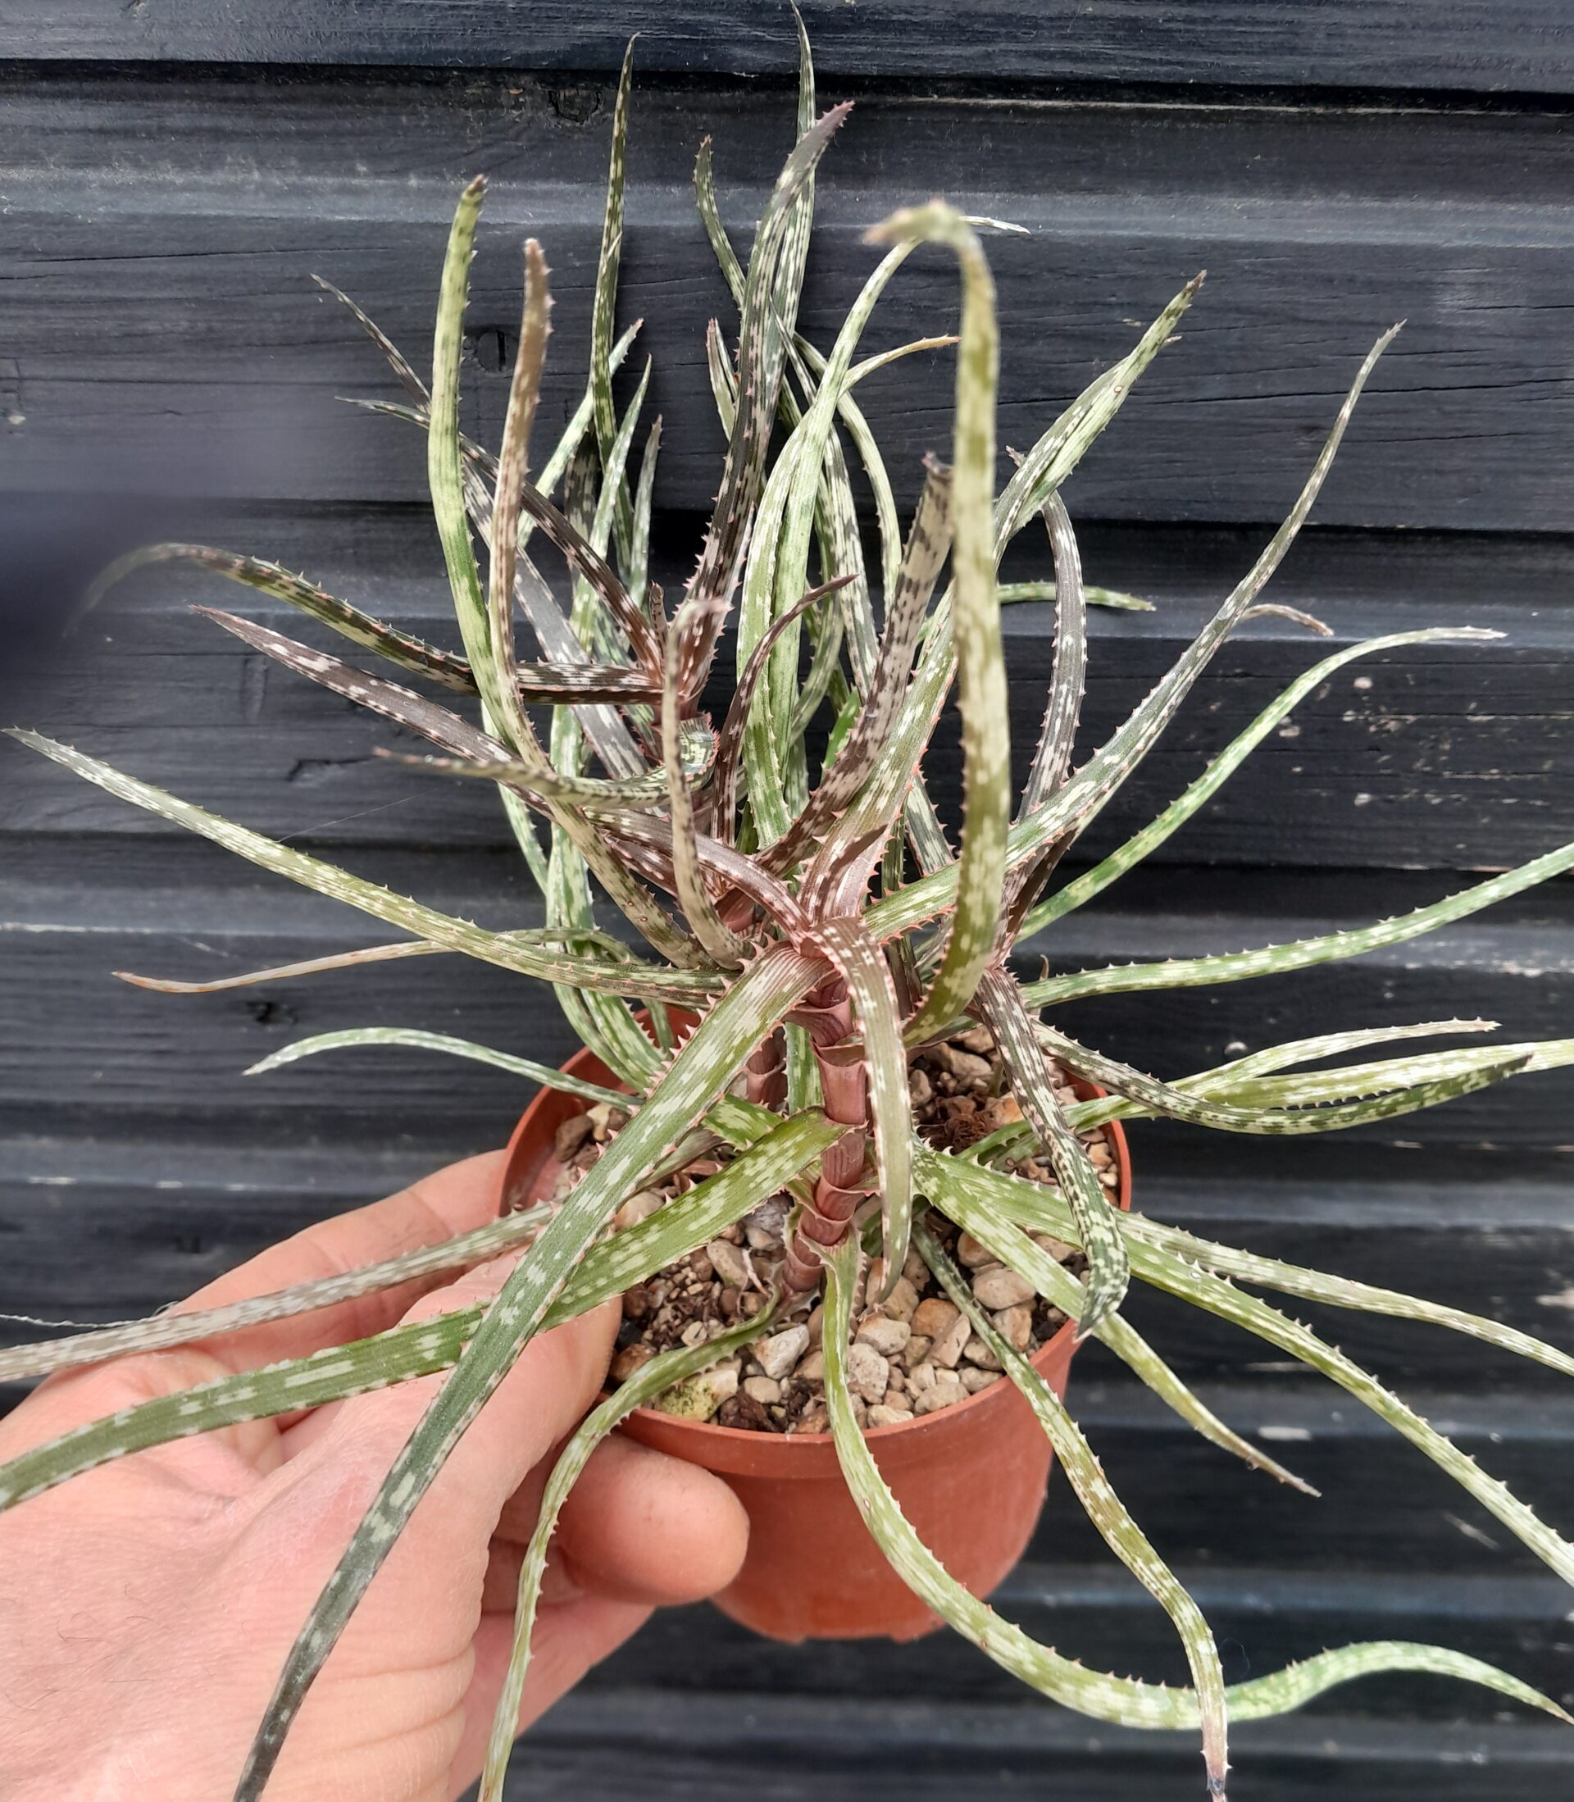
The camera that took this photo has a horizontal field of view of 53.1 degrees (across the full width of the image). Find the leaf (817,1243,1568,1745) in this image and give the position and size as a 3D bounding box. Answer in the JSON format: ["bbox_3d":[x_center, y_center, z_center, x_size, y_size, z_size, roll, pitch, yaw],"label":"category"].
[{"bbox_3d":[0.048,0.087,0.200,0.118,0.019,0.040,35,47,1],"label":"leaf"}]

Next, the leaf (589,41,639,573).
[{"bbox_3d":[-0.027,-0.094,0.260,0.011,0.093,0.010,-1,3,0],"label":"leaf"}]

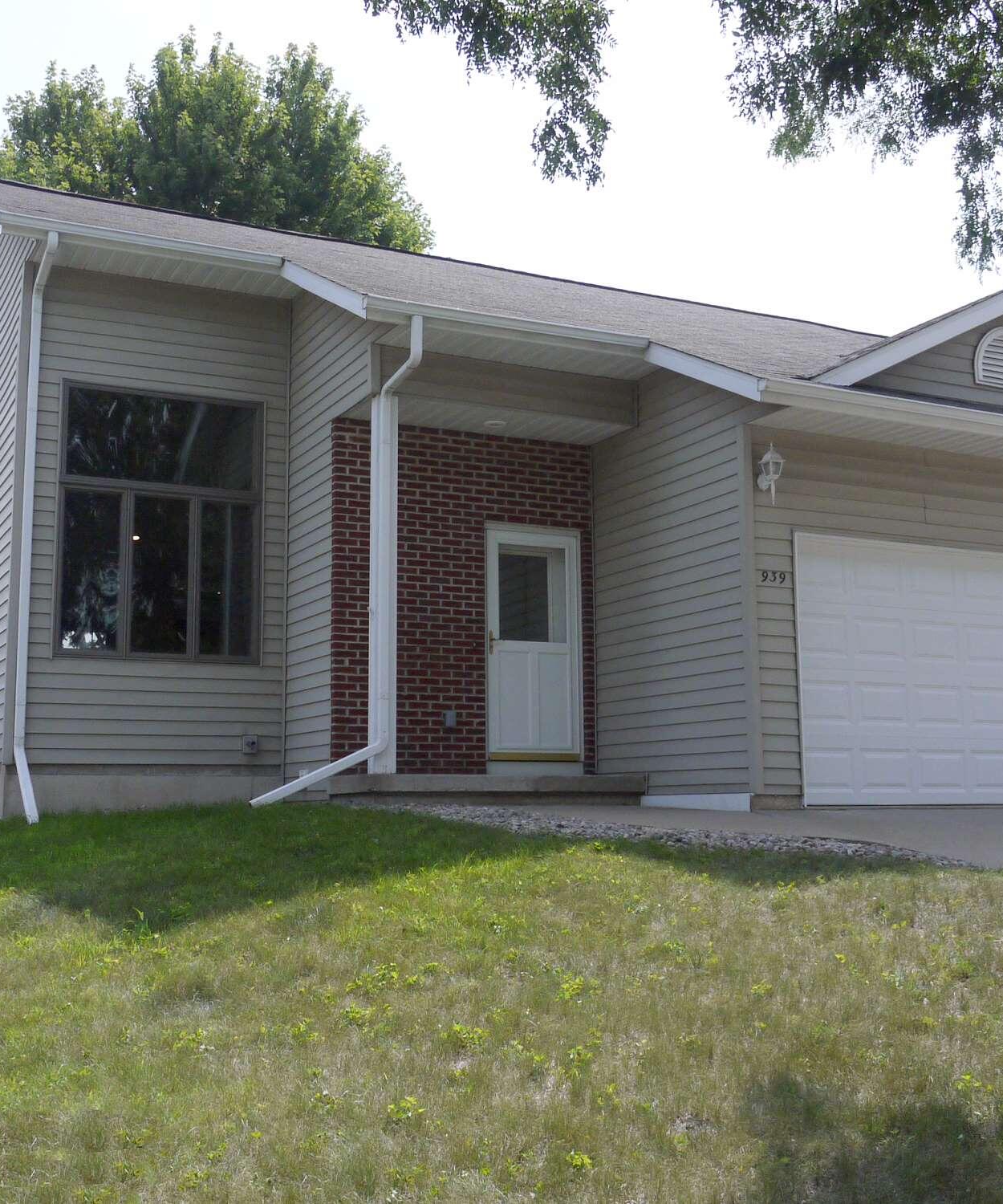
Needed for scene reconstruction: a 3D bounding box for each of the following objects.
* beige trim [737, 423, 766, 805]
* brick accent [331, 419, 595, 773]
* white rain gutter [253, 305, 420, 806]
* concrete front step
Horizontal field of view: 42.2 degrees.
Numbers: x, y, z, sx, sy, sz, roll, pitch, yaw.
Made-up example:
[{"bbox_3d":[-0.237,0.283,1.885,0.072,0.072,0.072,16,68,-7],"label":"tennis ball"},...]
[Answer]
[{"bbox_3d":[1.908,0.052,9.979,0.086,2.808,0.086,4,-9,-26],"label":"beige trim"},{"bbox_3d":[-0.301,0.001,11.392,2.510,2.990,0.130,4,-9,-26],"label":"brick accent"},{"bbox_3d":[-1.217,-0.330,9.599,1.090,3.640,0.660,4,-9,-26],"label":"white rain gutter"},{"bbox_3d":[-0.079,1.550,10.745,2.510,0.240,0.860,4,-9,-26],"label":"concrete front step"}]

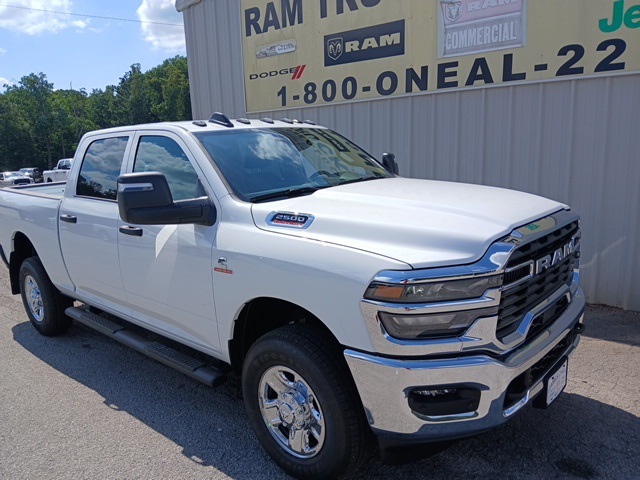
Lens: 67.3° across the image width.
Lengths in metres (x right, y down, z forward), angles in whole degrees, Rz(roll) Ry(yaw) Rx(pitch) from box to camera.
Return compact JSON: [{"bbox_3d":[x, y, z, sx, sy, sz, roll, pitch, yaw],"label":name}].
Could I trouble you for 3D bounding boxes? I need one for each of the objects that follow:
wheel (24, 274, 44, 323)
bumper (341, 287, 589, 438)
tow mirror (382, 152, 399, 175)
[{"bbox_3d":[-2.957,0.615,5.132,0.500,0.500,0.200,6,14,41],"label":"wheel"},{"bbox_3d":[1.014,0.551,2.755,0.660,0.420,2.000,6,14,41],"label":"bumper"},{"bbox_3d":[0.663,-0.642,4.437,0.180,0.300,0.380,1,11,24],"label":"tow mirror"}]

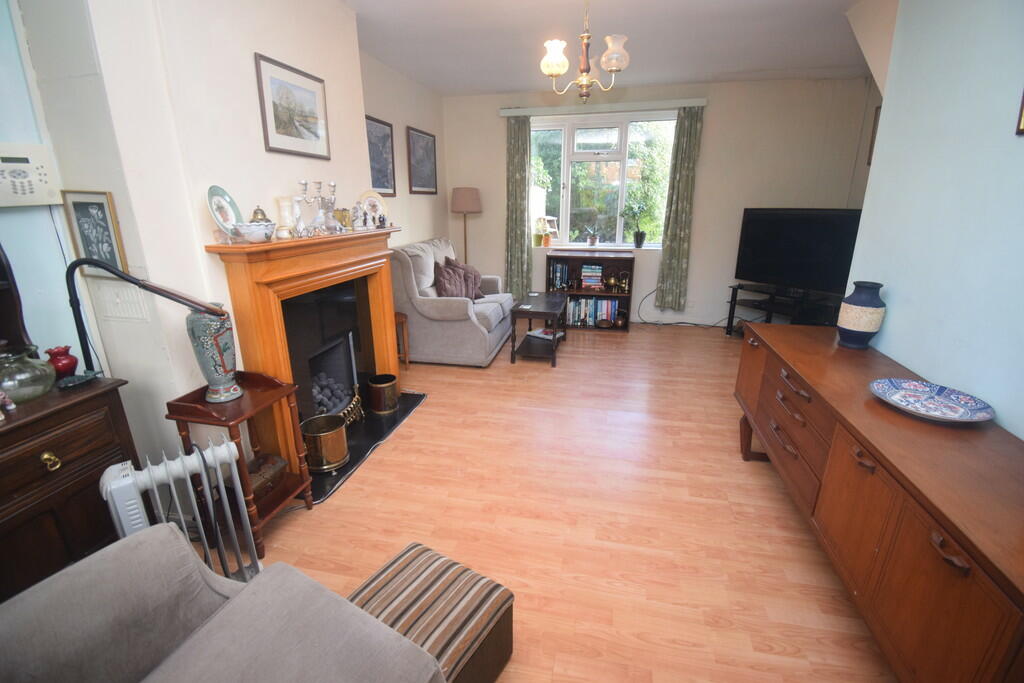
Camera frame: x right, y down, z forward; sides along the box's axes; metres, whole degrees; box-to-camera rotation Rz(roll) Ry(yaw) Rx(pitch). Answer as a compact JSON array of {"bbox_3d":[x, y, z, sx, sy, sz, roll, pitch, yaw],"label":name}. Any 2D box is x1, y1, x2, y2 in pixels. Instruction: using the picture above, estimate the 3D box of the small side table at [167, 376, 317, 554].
[{"bbox_3d":[-1.065,0.476,1.726,0.277,0.632,0.346,4,18,12],"label":"small side table"}]

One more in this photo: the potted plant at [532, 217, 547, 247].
[{"bbox_3d":[0.329,-1.308,5.097,0.150,0.345,0.150,4,19,12],"label":"potted plant"}]

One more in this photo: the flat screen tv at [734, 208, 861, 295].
[{"bbox_3d":[2.566,-0.823,3.804,0.084,0.675,1.103,-9,20,-27],"label":"flat screen tv"}]

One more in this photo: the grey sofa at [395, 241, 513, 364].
[{"bbox_3d":[-0.508,-0.452,4.209,0.960,0.985,1.190,4,19,12],"label":"grey sofa"}]

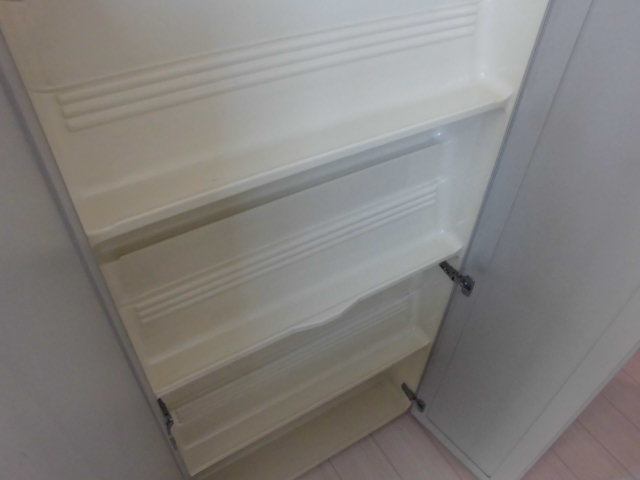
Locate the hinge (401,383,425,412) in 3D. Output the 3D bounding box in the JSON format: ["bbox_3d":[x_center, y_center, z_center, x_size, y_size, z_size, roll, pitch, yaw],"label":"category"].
[{"bbox_3d":[0.304,0.516,1.567,0.025,0.056,0.095,-22,49,-23],"label":"hinge"}]

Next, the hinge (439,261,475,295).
[{"bbox_3d":[0.323,0.087,1.143,0.025,0.056,0.095,-22,49,-23],"label":"hinge"}]

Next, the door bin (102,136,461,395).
[{"bbox_3d":[0.013,0.009,0.854,0.700,0.350,0.073,-22,49,-23],"label":"door bin"}]

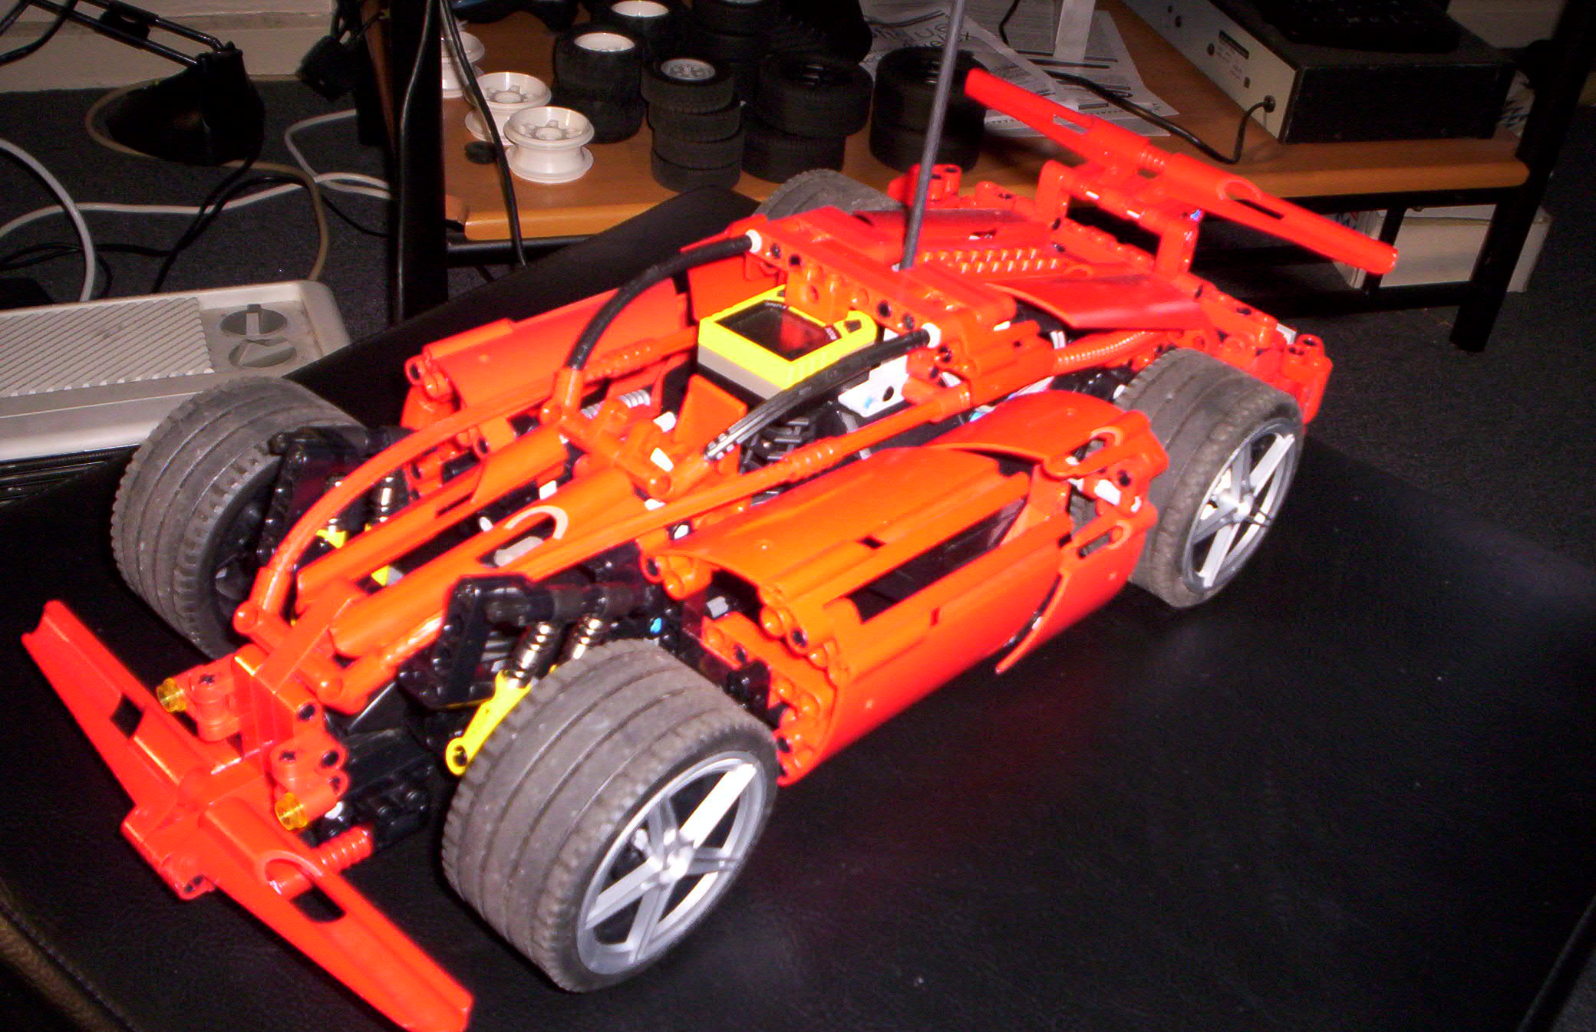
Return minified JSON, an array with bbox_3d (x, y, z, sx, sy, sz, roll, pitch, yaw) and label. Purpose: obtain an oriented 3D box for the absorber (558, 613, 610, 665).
[{"bbox_3d":[-0.053,0.035,0.381,0.012,0.052,0.012,40,10,34],"label":"absorber"}]

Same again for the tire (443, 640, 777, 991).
[{"bbox_3d":[-0.039,0.064,0.367,0.036,0.069,0.069,31,42,30],"label":"tire"}]

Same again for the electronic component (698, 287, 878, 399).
[{"bbox_3d":[-0.003,-0.045,0.453,0.031,0.015,0.035,33,45,32],"label":"electronic component"}]

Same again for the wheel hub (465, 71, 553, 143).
[{"bbox_3d":[-0.206,-0.292,1.214,0.061,0.032,0.061,3,33,-2],"label":"wheel hub"}]

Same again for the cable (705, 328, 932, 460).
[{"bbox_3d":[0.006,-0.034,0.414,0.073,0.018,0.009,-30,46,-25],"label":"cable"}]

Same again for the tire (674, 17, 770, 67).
[{"bbox_3d":[-0.053,-0.352,1.250,0.065,0.022,0.065,5,33,0],"label":"tire"}]

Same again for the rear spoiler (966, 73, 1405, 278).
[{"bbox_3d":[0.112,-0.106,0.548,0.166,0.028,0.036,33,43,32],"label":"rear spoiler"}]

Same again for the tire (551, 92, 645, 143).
[{"bbox_3d":[-0.144,-0.296,1.228,0.065,0.033,0.065,5,33,0],"label":"tire"}]

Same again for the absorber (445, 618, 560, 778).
[{"bbox_3d":[-0.063,0.036,0.370,0.012,0.052,0.012,40,10,34],"label":"absorber"}]

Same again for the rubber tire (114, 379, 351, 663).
[{"bbox_3d":[-0.136,0.001,0.436,0.036,0.069,0.069,31,42,30],"label":"rubber tire"}]

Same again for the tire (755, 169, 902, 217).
[{"bbox_3d":[0.010,-0.079,0.573,0.036,0.069,0.069,33,43,32],"label":"tire"}]

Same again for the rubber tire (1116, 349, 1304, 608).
[{"bbox_3d":[0.113,-0.010,0.489,0.069,0.069,0.035,-26,44,-38],"label":"rubber tire"}]

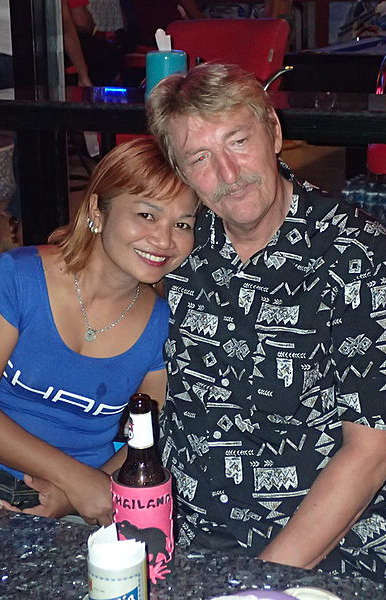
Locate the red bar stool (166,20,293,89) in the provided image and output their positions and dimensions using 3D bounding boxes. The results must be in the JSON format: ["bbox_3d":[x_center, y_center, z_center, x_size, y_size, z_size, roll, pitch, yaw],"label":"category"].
[{"bbox_3d":[0.054,-0.454,4.047,0.540,1.060,0.530,6,18,24],"label":"red bar stool"}]

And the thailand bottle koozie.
[{"bbox_3d":[-0.063,0.290,1.469,0.078,0.135,0.078,-2,16,-3],"label":"thailand bottle koozie"}]

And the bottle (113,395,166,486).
[{"bbox_3d":[-0.065,0.237,1.453,0.062,0.233,0.062,-1,16,0],"label":"bottle"}]

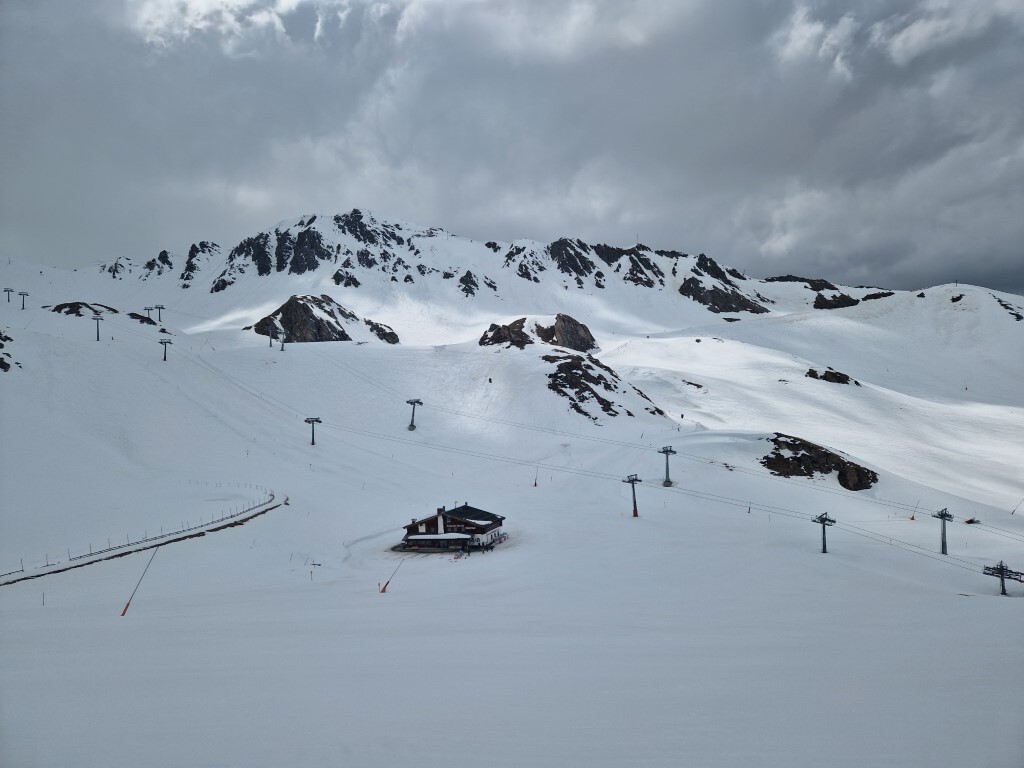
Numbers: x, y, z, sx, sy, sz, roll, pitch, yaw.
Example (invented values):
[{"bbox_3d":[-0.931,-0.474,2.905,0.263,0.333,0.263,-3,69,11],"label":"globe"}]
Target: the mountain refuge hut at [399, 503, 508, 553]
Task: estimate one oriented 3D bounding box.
[{"bbox_3d":[-16.450,40.480,193.180,23.910,9.930,23.970,-1,-4,13],"label":"mountain refuge hut"}]

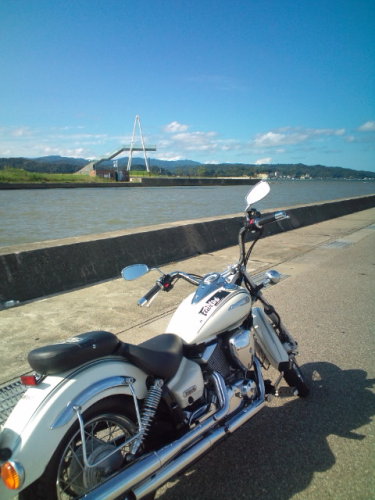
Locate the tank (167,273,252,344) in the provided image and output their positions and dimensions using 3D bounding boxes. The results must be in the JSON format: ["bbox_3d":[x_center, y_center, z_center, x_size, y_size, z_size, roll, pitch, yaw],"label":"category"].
[{"bbox_3d":[0.099,0.297,2.134,0.300,0.235,0.530,-6,13,46],"label":"tank"}]

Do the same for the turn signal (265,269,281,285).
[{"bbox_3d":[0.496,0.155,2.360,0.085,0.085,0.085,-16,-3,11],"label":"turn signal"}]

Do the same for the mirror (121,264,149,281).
[{"bbox_3d":[-0.283,0.119,2.170,0.148,0.083,0.040,-18,-19,-5],"label":"mirror"}]

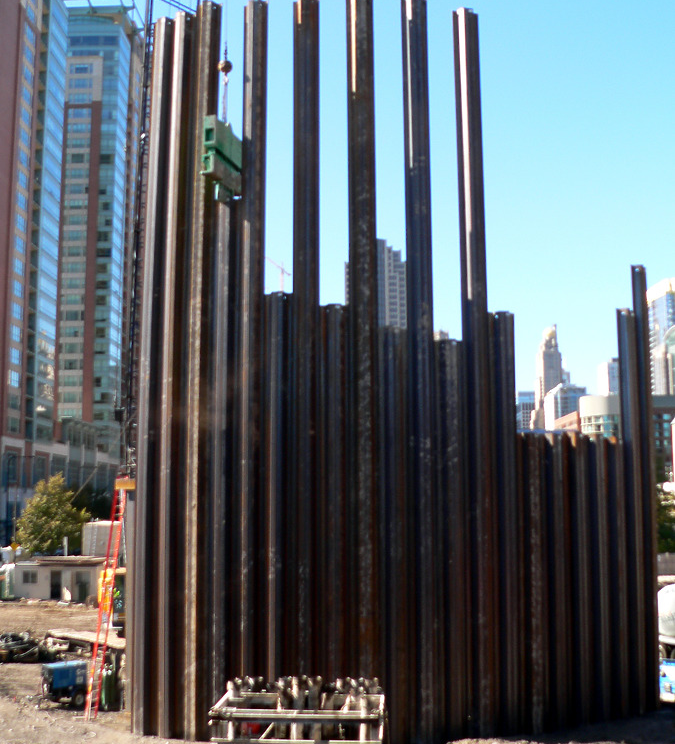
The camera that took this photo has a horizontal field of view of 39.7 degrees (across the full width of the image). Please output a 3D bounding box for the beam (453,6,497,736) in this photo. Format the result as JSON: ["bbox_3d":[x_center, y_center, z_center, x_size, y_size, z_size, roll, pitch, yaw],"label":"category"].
[{"bbox_3d":[4.409,-0.623,29.816,0.930,23.750,0.320,2,-10,-14],"label":"beam"}]

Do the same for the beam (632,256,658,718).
[{"bbox_3d":[10.809,3.762,32.537,0.930,15.360,0.320,8,-12,-40],"label":"beam"}]

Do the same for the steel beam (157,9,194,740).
[{"bbox_3d":[-5.305,-0.627,30.600,0.930,24.150,0.320,-4,-10,23],"label":"steel beam"}]

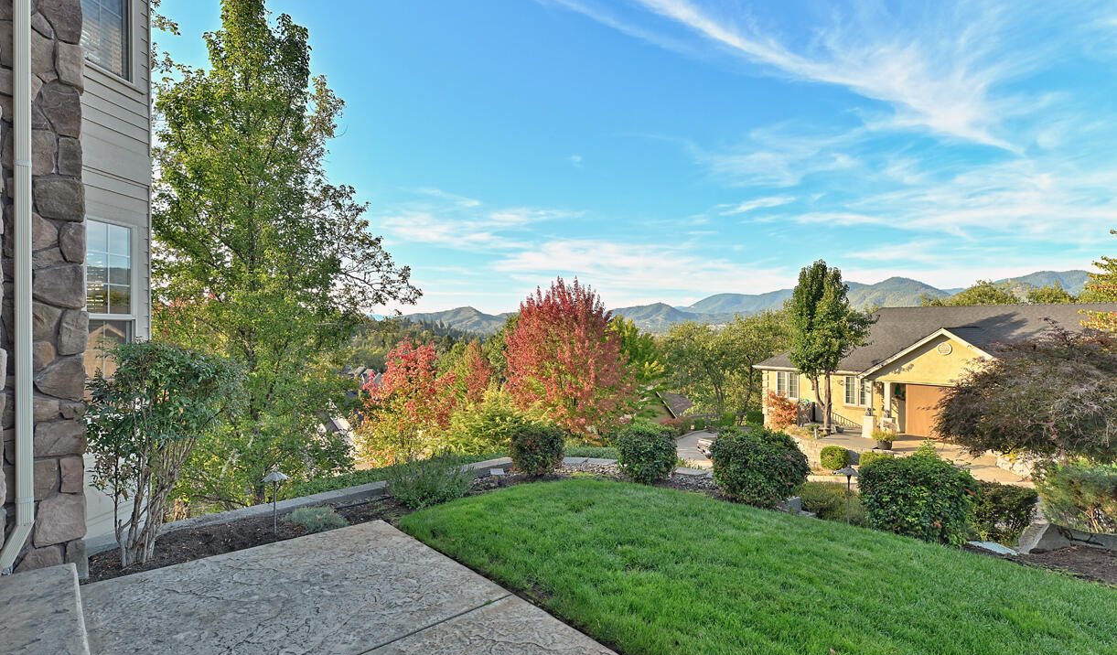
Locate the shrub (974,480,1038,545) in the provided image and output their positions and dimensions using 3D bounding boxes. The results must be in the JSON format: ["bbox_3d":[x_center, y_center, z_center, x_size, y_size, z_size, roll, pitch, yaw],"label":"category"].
[{"bbox_3d":[4.140,1.730,5.200,0.560,0.580,0.530,0,0,39],"label":"shrub"}]

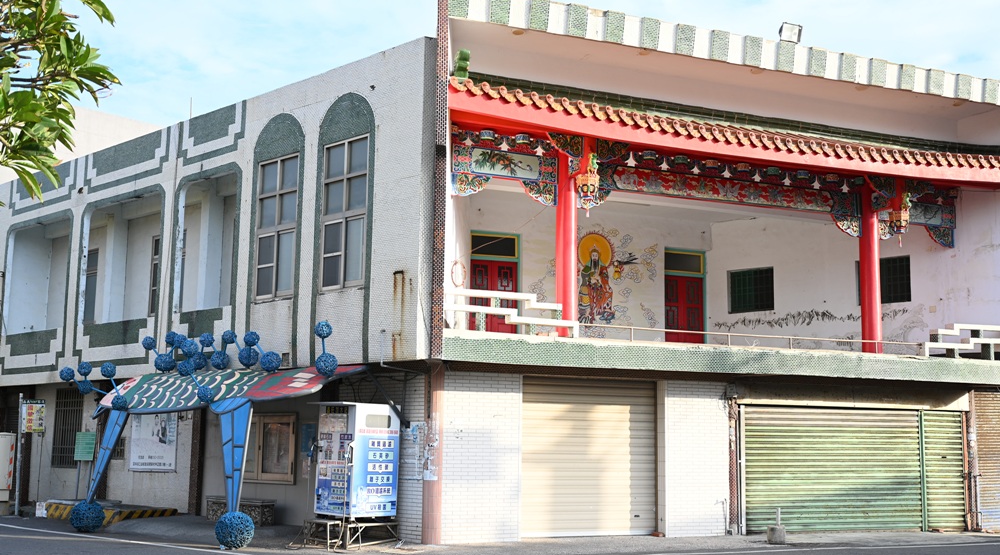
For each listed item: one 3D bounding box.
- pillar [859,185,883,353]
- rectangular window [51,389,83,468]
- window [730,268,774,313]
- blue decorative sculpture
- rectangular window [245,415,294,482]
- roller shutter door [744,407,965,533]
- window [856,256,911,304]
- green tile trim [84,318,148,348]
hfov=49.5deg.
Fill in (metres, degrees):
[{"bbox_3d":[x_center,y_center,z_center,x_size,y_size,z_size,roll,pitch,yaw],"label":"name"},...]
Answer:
[{"bbox_3d":[6.891,-0.167,20.219,0.360,3.208,0.360,4,-9,-22],"label":"pillar"},{"bbox_3d":[-10.055,3.517,25.266,1.320,1.840,0.120,-7,-12,42],"label":"rectangular window"},{"bbox_3d":[5.722,0.303,24.532,1.130,0.975,0.140,-7,-11,41],"label":"window"},{"bbox_3d":[-4.935,2.426,17.471,5.700,3.300,2.600,-6,-11,41],"label":"blue decorative sculpture"},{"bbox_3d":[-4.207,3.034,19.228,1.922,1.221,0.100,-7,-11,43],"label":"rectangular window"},{"bbox_3d":[6.365,3.420,19.159,4.805,2.169,0.120,4,-9,-22],"label":"roller shutter door"},{"bbox_3d":[7.838,0.076,22.072,1.151,0.922,0.120,-7,-11,43],"label":"window"},{"bbox_3d":[-8.170,1.204,23.035,2.685,0.515,0.100,-7,-12,42],"label":"green tile trim"}]

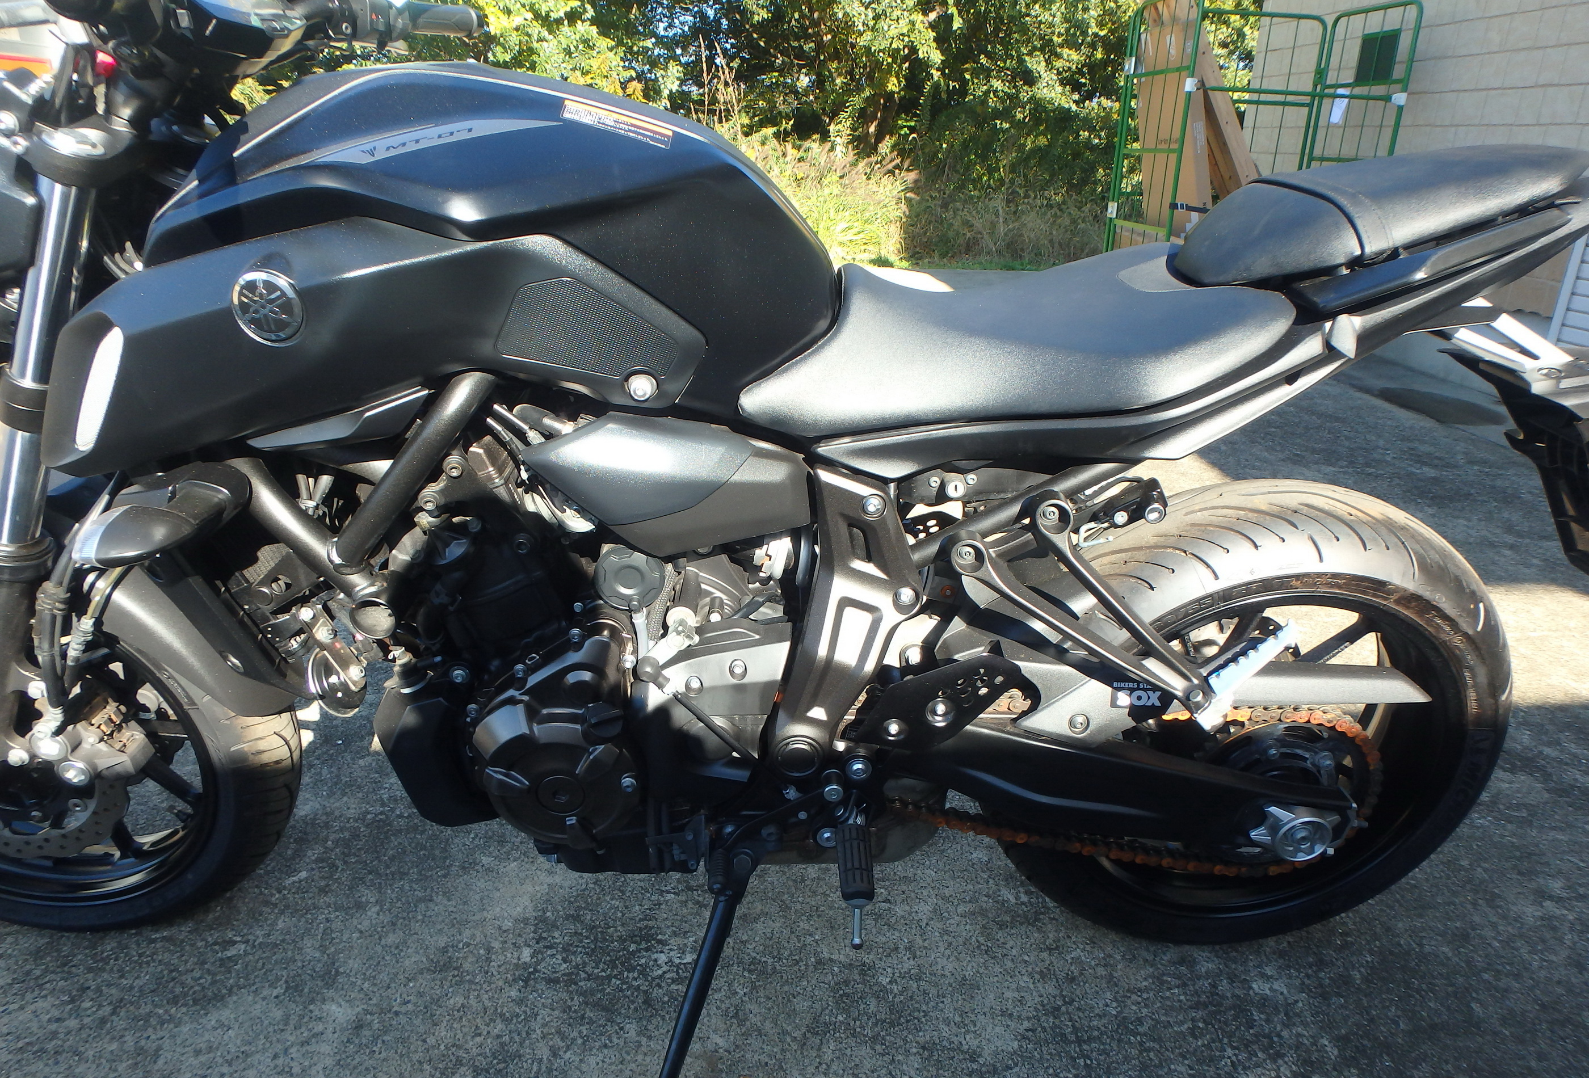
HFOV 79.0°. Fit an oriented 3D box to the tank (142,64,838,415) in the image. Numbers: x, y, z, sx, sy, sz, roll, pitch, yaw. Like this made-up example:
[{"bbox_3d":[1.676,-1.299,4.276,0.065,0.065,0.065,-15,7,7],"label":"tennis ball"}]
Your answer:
[{"bbox_3d":[-0.245,-0.283,0.897,0.579,0.292,0.322,0,26,-2],"label":"tank"}]

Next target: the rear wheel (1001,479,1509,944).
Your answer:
[{"bbox_3d":[0.529,0.227,1.172,0.626,0.626,0.183,0,26,-2],"label":"rear wheel"}]

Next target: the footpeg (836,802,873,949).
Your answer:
[{"bbox_3d":[0.063,0.333,0.960,0.038,0.089,0.113,0,26,-2],"label":"footpeg"}]

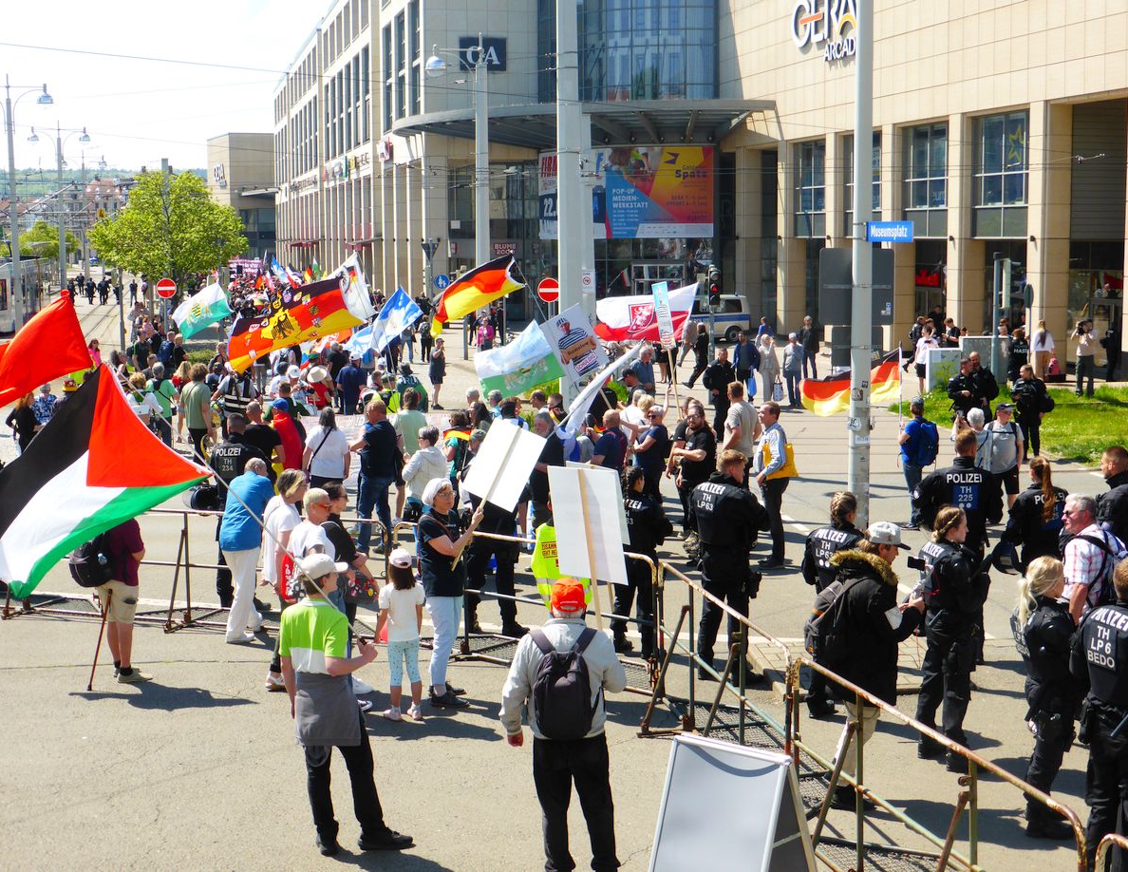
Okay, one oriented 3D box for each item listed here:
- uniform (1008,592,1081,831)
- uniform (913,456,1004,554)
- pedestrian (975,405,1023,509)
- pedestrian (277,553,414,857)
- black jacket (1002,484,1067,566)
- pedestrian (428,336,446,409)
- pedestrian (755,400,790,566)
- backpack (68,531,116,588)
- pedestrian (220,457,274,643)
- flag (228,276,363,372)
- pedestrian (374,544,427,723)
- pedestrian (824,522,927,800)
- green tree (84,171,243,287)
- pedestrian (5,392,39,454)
[{"bbox_3d":[2.892,1.637,9.399,0.400,1.440,0.480,-1,6,-7],"label":"uniform"},{"bbox_3d":[3.283,0.564,13.100,0.720,0.820,0.440,1,7,7],"label":"uniform"},{"bbox_3d":[5.834,0.358,21.104,0.600,1.680,0.420,0,7,3],"label":"pedestrian"},{"bbox_3d":[-1.260,1.522,9.016,0.580,1.720,0.560,-6,9,-44],"label":"pedestrian"},{"bbox_3d":[4.251,0.782,14.200,0.540,0.700,0.360,-3,7,-23],"label":"black jacket"},{"bbox_3d":[-3.021,-1.487,37.205,0.420,1.660,0.470,3,7,25],"label":"pedestrian"},{"bbox_3d":[2.317,0.548,17.394,0.400,1.770,0.480,-2,7,-18],"label":"pedestrian"},{"bbox_3d":[-3.862,0.966,12.900,0.270,0.480,0.330,-3,8,-24],"label":"backpack"},{"bbox_3d":[-2.845,1.000,14.063,0.480,1.630,0.400,3,7,22],"label":"pedestrian"},{"bbox_3d":[-4.250,-1.768,25.000,2.150,1.450,0.500,0,6,0],"label":"flag"},{"bbox_3d":[-1.216,1.459,11.674,0.390,1.270,0.270,-1,7,-9],"label":"pedestrian"},{"bbox_3d":[1.932,1.428,9.845,0.560,1.760,0.500,-3,7,-23],"label":"pedestrian"},{"bbox_3d":[-17.543,-8.171,70.000,6.900,7.000,6.900,0,6,0],"label":"green tree"},{"bbox_3d":[-7.692,0.126,22.506,0.450,1.650,0.480,-2,7,-17],"label":"pedestrian"}]

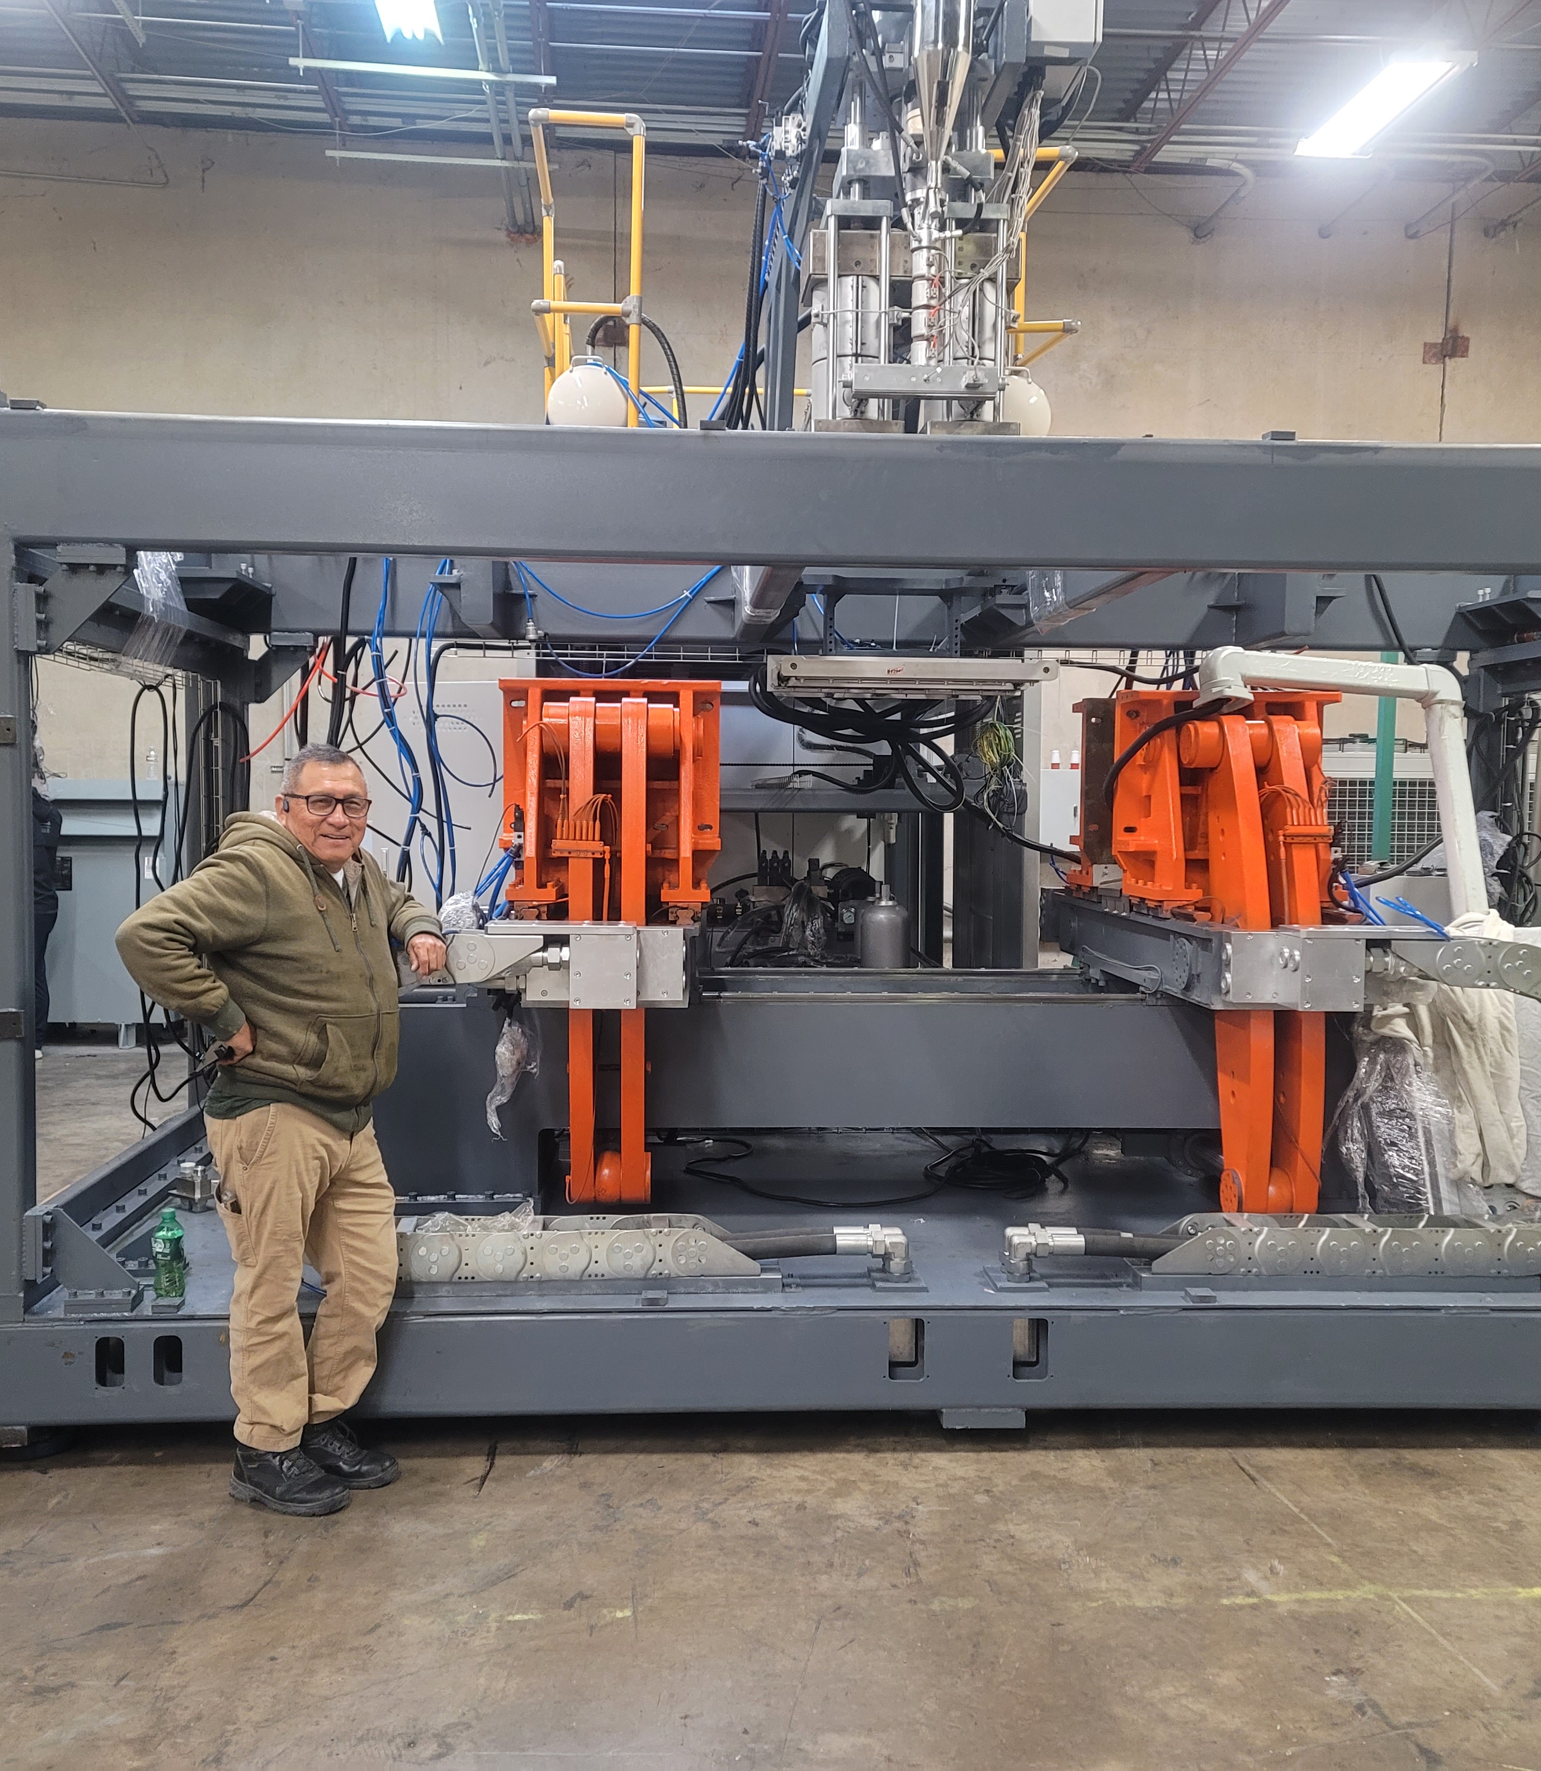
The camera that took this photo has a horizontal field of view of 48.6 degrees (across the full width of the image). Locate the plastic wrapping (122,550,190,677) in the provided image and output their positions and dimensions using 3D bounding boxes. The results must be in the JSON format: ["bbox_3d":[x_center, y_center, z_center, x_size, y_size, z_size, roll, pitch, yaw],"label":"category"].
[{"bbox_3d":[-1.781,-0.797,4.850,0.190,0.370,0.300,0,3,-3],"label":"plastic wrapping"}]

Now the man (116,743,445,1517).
[{"bbox_3d":[-1.108,0.528,3.907,0.530,1.700,0.670,3,4,37],"label":"man"}]

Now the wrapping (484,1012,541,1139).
[{"bbox_3d":[-0.683,0.502,4.507,0.150,0.335,0.110,0,3,-3],"label":"wrapping"}]

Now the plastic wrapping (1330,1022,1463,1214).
[{"bbox_3d":[1.792,0.675,4.890,0.370,0.560,0.280,0,3,-3],"label":"plastic wrapping"}]

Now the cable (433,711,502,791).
[{"bbox_3d":[-0.957,-0.426,5.396,0.220,0.250,0.120,0,3,-3],"label":"cable"}]

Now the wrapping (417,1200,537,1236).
[{"bbox_3d":[-0.734,0.818,4.258,0.300,0.085,0.150,0,3,-3],"label":"wrapping"}]

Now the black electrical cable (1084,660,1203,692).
[{"bbox_3d":[1.137,-0.645,5.231,0.370,0.100,0.120,0,3,-3],"label":"black electrical cable"}]

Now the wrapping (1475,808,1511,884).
[{"bbox_3d":[2.474,-0.111,5.886,0.160,0.270,0.160,0,3,-3],"label":"wrapping"}]

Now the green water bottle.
[{"bbox_3d":[-1.443,0.879,4.089,0.072,0.214,0.072,0,3,-3],"label":"green water bottle"}]

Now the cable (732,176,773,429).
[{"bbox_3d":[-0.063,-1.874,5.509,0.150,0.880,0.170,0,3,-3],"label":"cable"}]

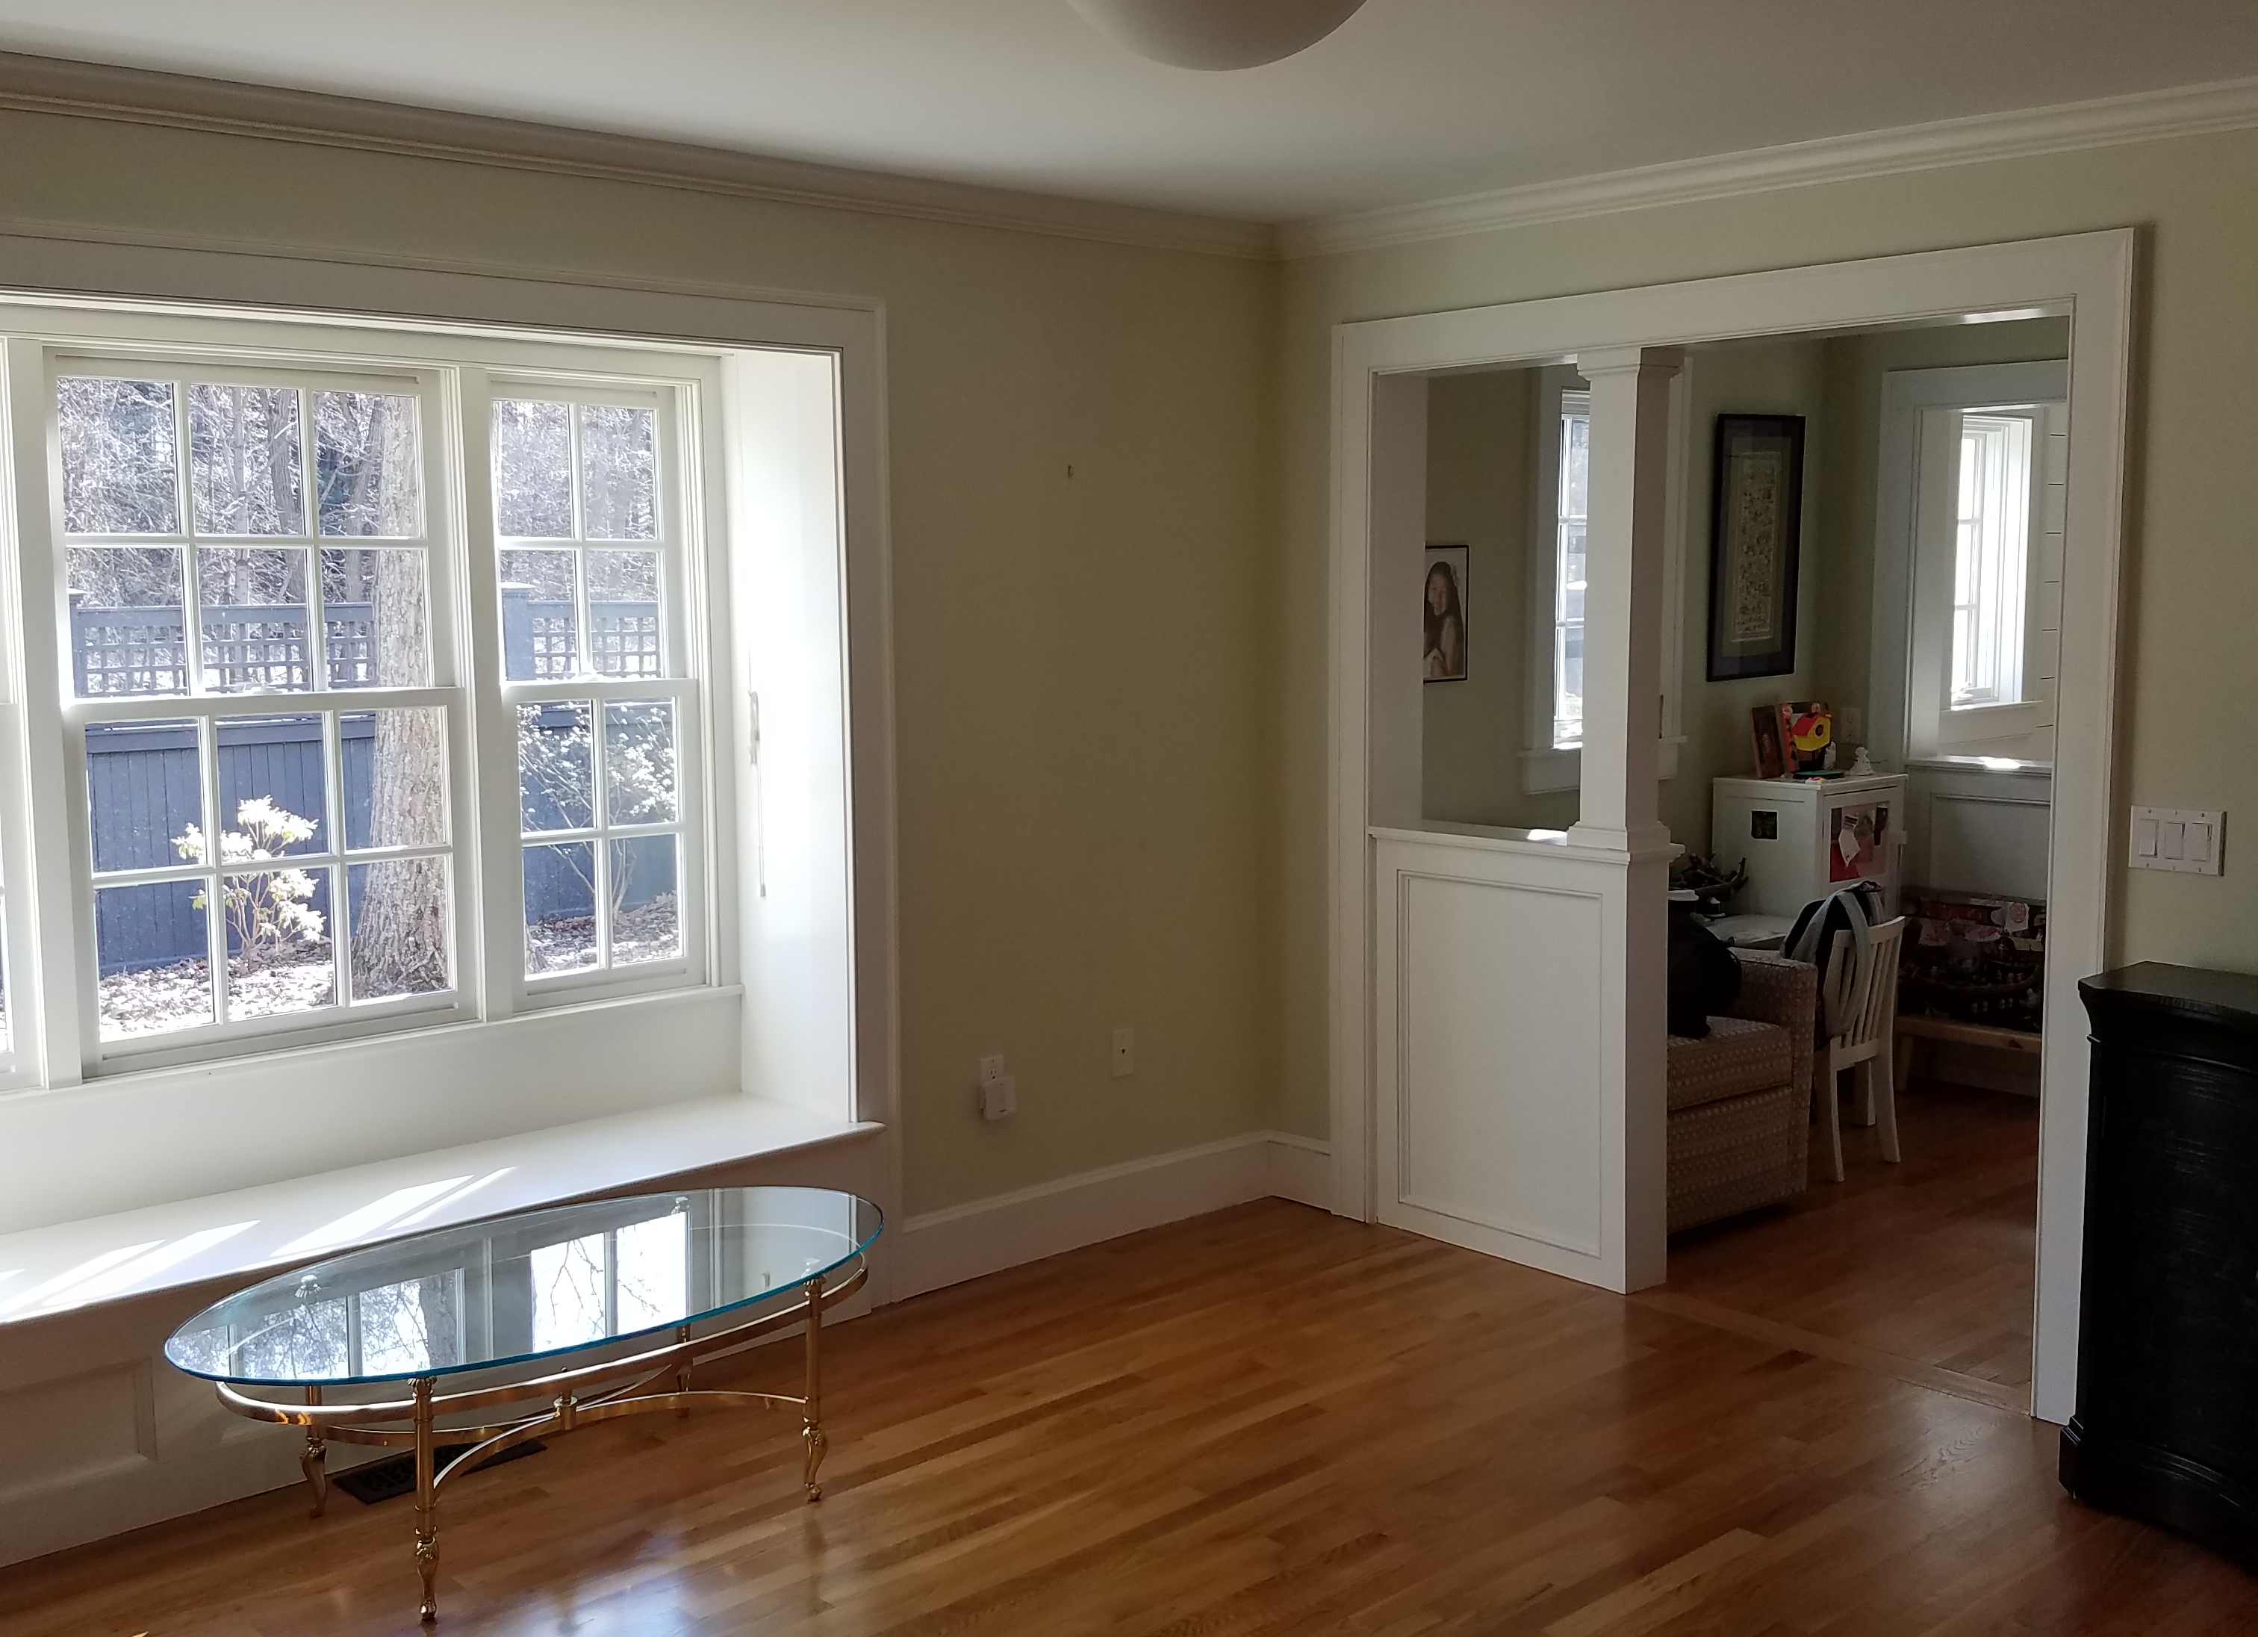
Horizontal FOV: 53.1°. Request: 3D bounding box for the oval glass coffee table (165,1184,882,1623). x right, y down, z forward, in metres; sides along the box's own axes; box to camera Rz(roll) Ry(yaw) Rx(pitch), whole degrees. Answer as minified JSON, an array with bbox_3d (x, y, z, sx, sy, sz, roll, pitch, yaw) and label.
[{"bbox_3d":[-0.999,0.999,3.943,1.270,0.425,0.820,-6,9,-40],"label":"oval glass coffee table"}]

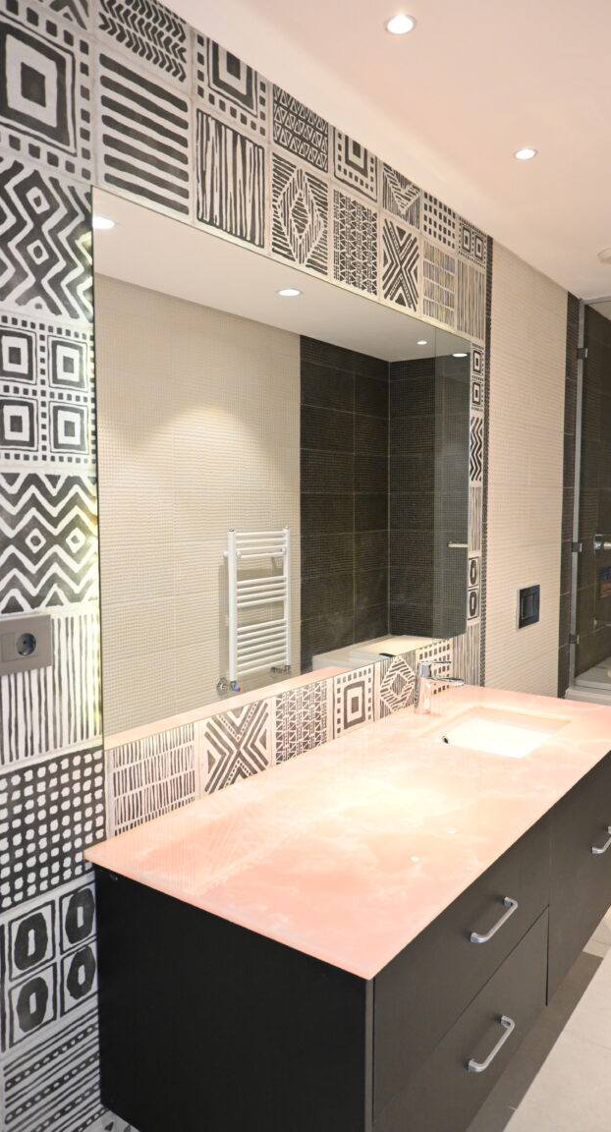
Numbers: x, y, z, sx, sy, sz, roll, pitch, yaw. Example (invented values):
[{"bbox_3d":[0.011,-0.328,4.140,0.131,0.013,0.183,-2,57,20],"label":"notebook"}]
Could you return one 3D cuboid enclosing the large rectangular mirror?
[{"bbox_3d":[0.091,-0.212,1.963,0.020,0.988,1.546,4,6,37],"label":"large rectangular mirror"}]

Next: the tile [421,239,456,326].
[{"bbox_3d":[0.429,-0.902,2.436,0.011,0.253,0.247,4,6,37],"label":"tile"}]

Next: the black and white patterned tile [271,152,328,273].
[{"bbox_3d":[-0.014,-0.851,1.844,0.011,0.253,0.247,4,6,37],"label":"black and white patterned tile"}]

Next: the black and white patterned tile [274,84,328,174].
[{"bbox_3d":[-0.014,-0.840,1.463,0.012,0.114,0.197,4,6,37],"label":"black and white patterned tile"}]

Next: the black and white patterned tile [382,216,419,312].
[{"bbox_3d":[0.281,-0.885,2.238,0.011,0.253,0.247,4,6,37],"label":"black and white patterned tile"}]

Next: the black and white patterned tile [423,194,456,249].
[{"bbox_3d":[0.429,-1.096,2.419,0.011,0.136,0.247,4,6,37],"label":"black and white patterned tile"}]

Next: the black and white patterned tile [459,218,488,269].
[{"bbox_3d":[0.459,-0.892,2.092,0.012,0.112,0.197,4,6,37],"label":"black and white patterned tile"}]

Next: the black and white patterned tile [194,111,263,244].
[{"bbox_3d":[-0.156,-0.809,1.595,0.010,0.243,0.239,4,6,36],"label":"black and white patterned tile"}]

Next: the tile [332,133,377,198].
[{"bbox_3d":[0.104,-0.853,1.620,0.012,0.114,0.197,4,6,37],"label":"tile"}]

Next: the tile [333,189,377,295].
[{"bbox_3d":[0.105,-0.695,1.634,0.012,0.203,0.197,4,6,37],"label":"tile"}]

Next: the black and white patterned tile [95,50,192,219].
[{"bbox_3d":[-0.299,-0.792,1.404,0.010,0.243,0.239,4,6,36],"label":"black and white patterned tile"}]

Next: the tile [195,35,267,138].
[{"bbox_3d":[-0.156,-1.006,1.578,0.010,0.148,0.239,4,6,36],"label":"tile"}]

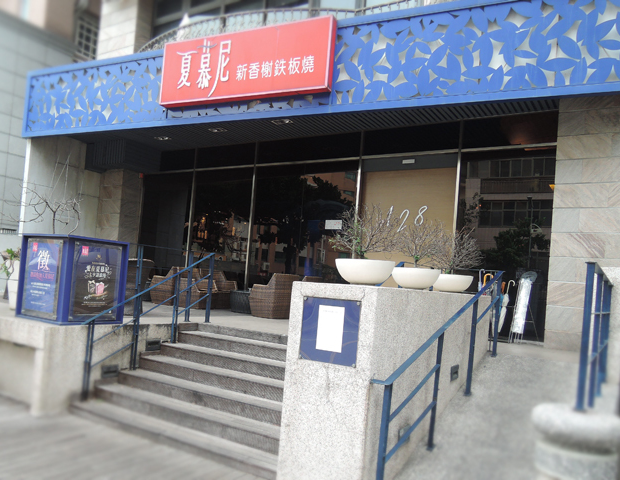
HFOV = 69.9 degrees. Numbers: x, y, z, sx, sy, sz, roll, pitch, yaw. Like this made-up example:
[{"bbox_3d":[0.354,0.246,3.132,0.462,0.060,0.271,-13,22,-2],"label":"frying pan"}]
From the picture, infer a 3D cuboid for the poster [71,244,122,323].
[{"bbox_3d":[-2.577,0.515,5.374,0.040,0.920,0.660,3,-4,27],"label":"poster"}]

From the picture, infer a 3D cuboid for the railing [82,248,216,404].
[{"bbox_3d":[-1.958,0.944,5.643,0.200,1.660,1.860,3,-4,26],"label":"railing"}]

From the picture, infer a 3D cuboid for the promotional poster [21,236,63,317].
[{"bbox_3d":[-3.152,0.446,5.221,0.658,0.898,0.040,3,-4,27],"label":"promotional poster"}]

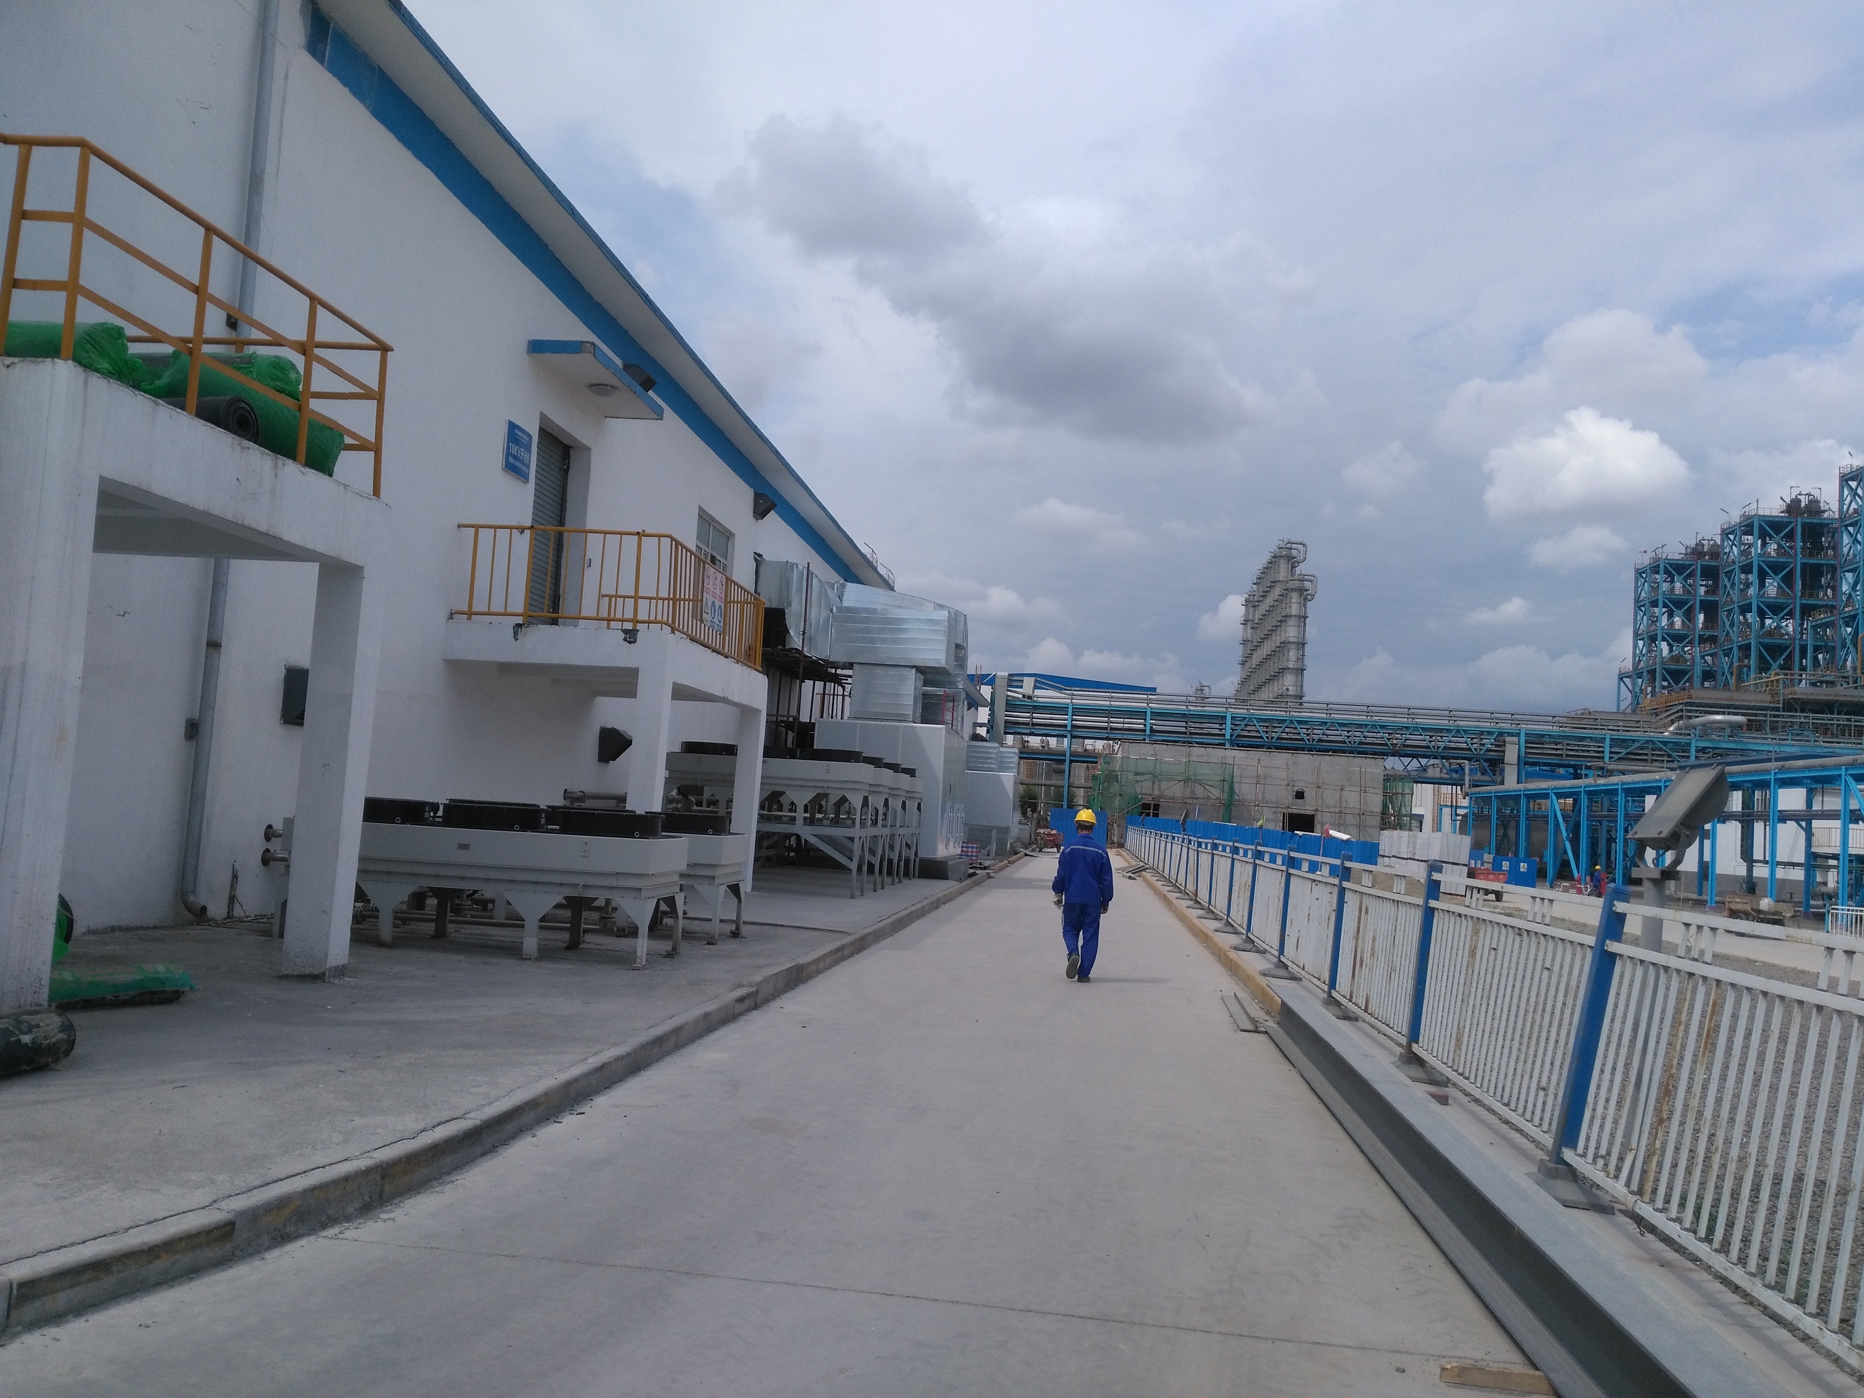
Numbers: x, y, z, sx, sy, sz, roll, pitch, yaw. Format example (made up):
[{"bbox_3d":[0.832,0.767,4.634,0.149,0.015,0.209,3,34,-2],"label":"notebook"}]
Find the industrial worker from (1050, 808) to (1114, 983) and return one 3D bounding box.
[{"bbox_3d":[1.524,1.988,15.250,0.610,1.750,0.500,3,-4,6],"label":"industrial worker"}]

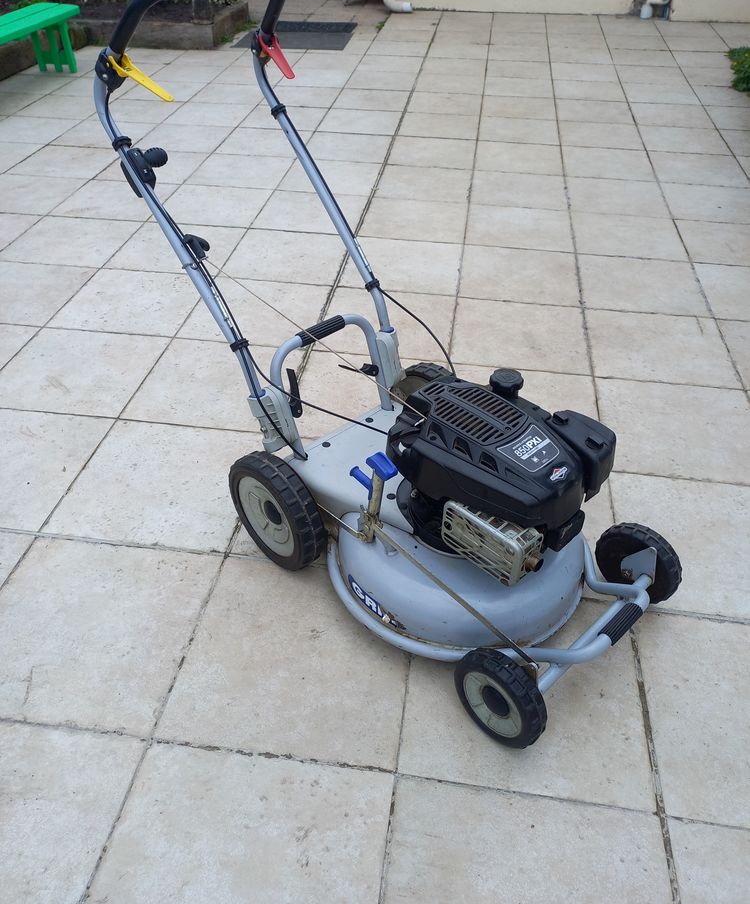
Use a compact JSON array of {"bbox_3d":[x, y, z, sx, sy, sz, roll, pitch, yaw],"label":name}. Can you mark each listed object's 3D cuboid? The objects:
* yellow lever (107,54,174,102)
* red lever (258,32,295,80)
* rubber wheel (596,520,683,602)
[{"bbox_3d":[-0.446,-0.722,1.399,0.143,0.026,0.036,41,49,4],"label":"yellow lever"},{"bbox_3d":[-0.210,-0.857,1.573,0.036,0.026,0.141,-18,70,-22],"label":"red lever"},{"bbox_3d":[0.563,0.239,1.550,0.051,0.184,0.184,-31,49,-32],"label":"rubber wheel"}]

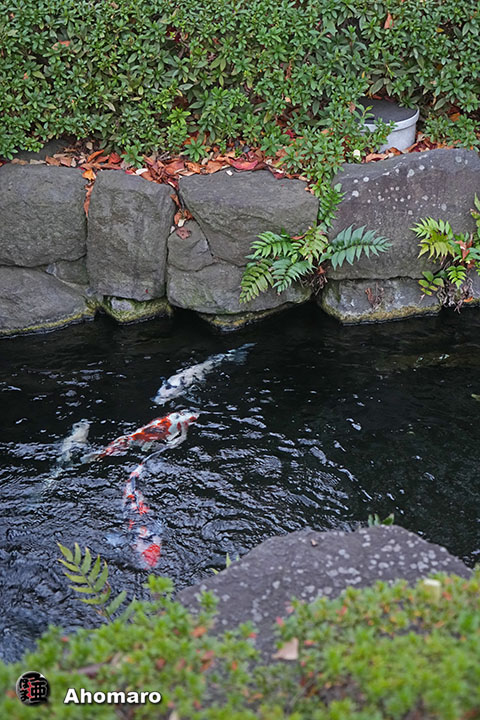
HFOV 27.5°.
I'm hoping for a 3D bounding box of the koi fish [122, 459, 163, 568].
[{"bbox_3d":[-0.312,0.494,3.221,0.130,0.120,0.480,-5,34,-7],"label":"koi fish"}]

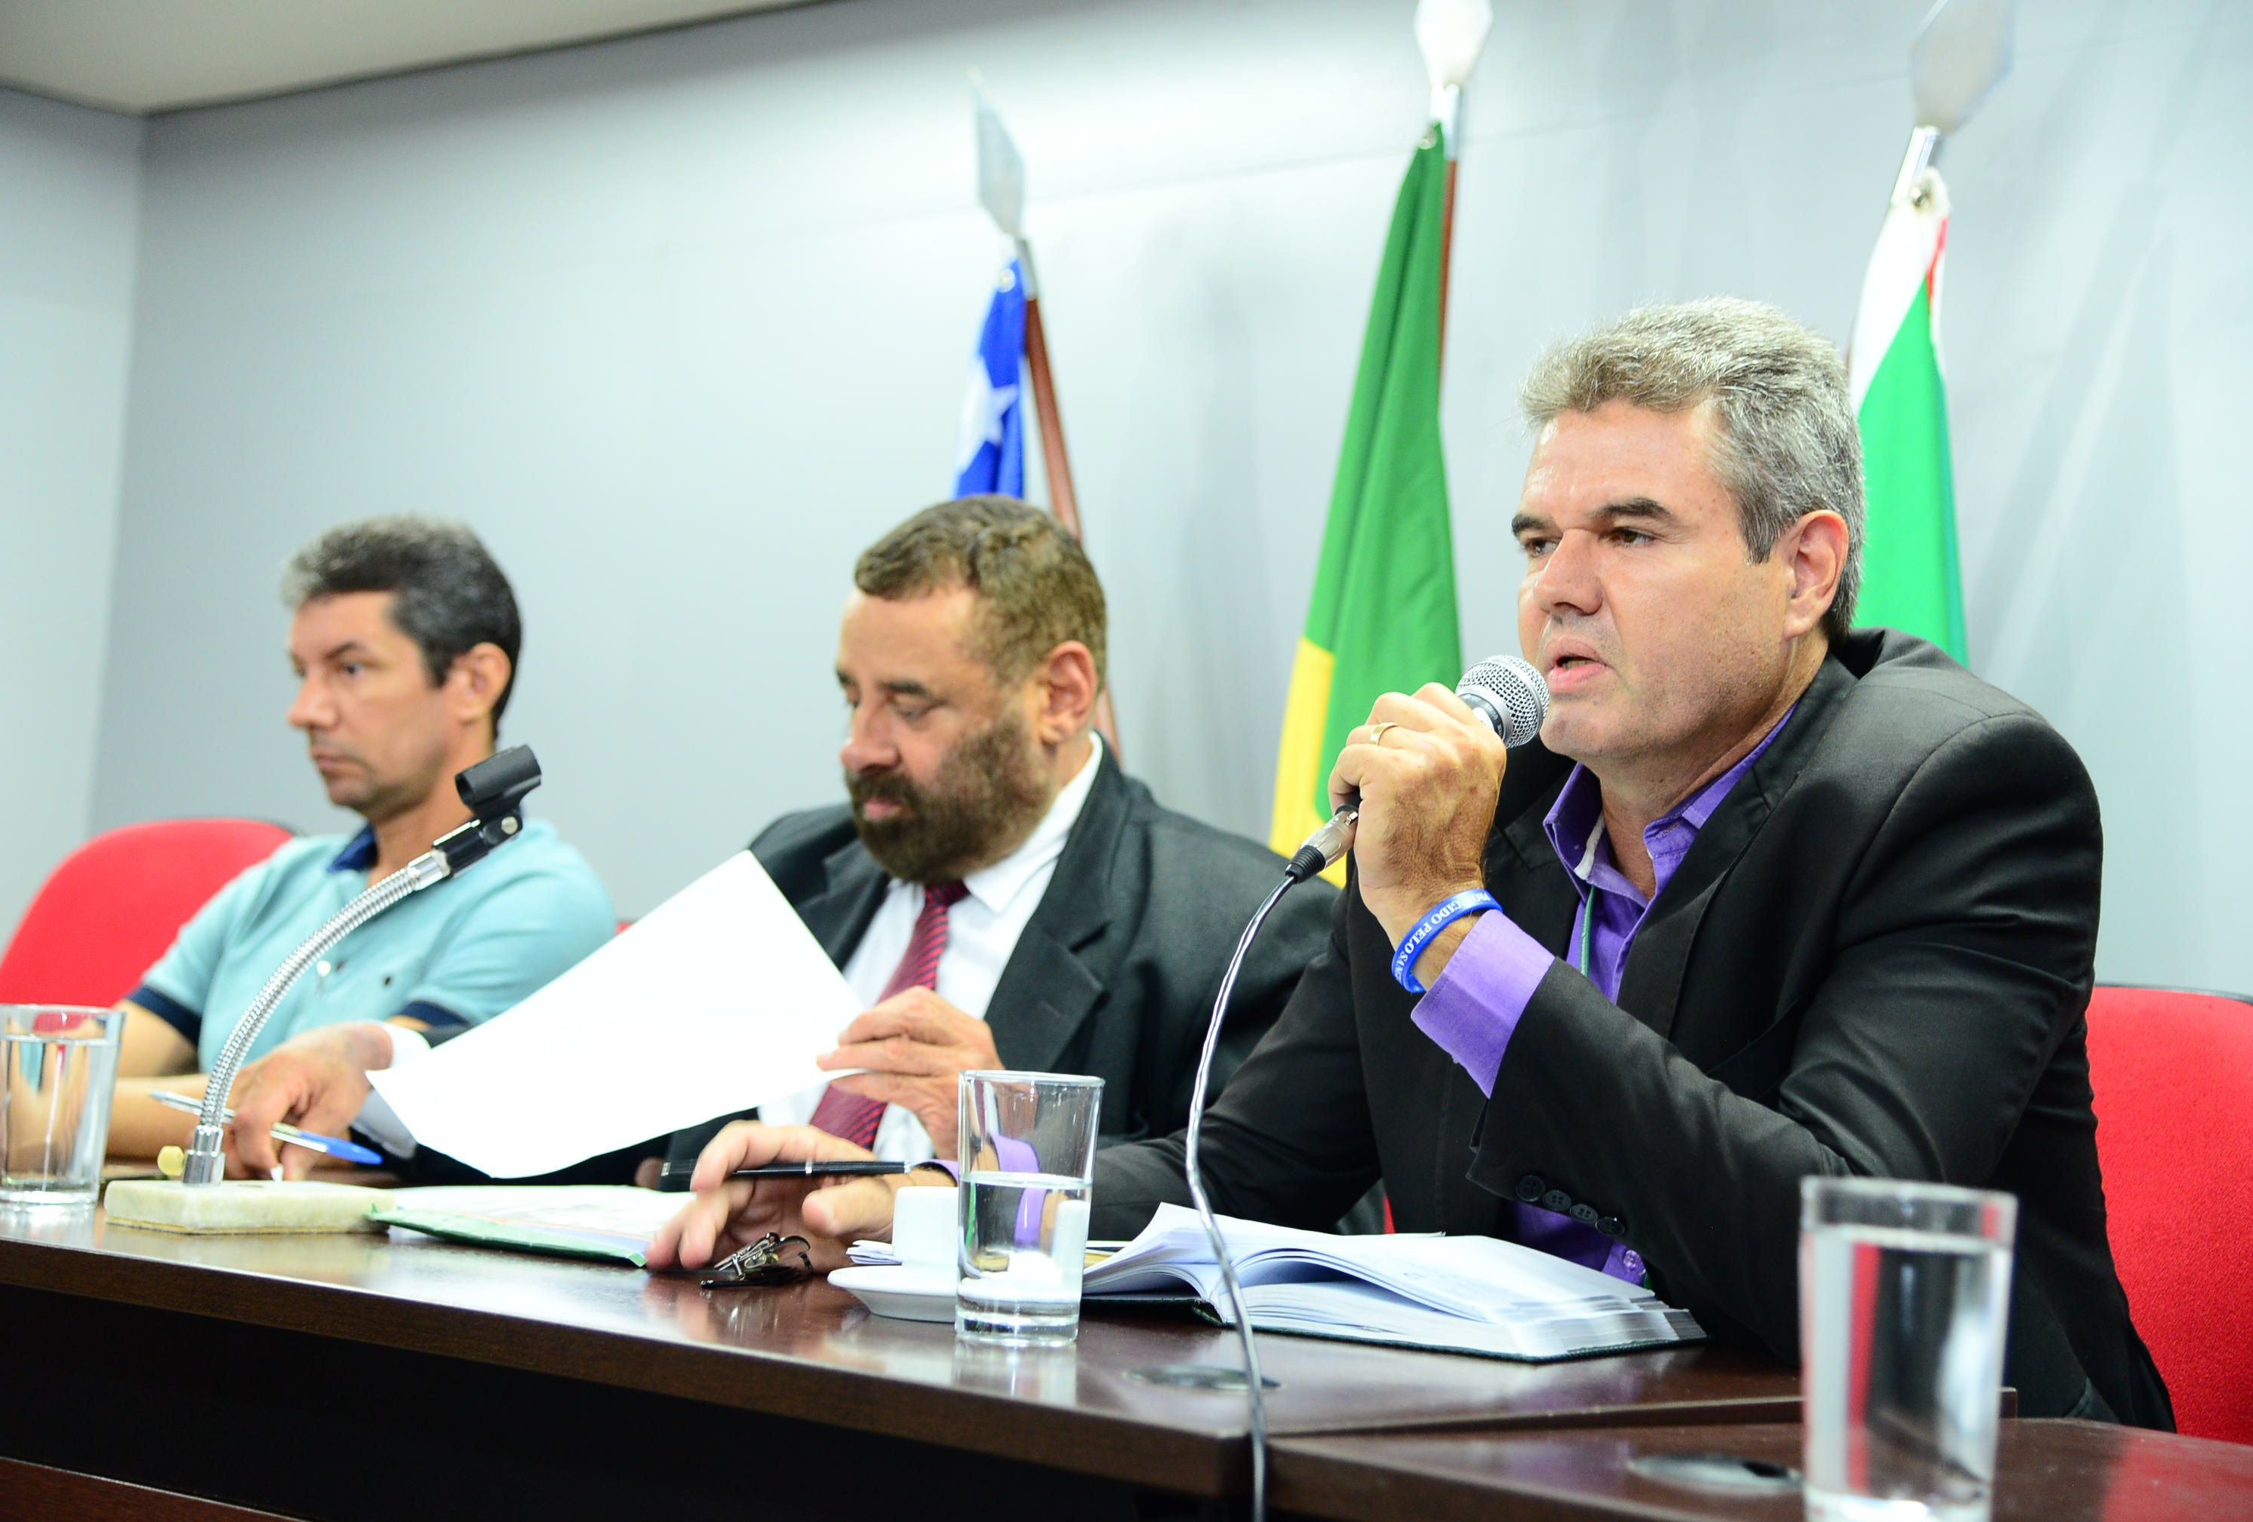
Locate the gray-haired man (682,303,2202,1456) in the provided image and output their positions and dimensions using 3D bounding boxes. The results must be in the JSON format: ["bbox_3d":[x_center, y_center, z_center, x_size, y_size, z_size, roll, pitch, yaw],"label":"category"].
[{"bbox_3d":[0.255,0.399,2.008,0.870,1.321,0.557,7,-4,-42],"label":"gray-haired man"}]

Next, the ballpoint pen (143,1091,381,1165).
[{"bbox_3d":[-0.531,0.226,2.270,0.155,0.010,0.010,17,-3,0],"label":"ballpoint pen"}]

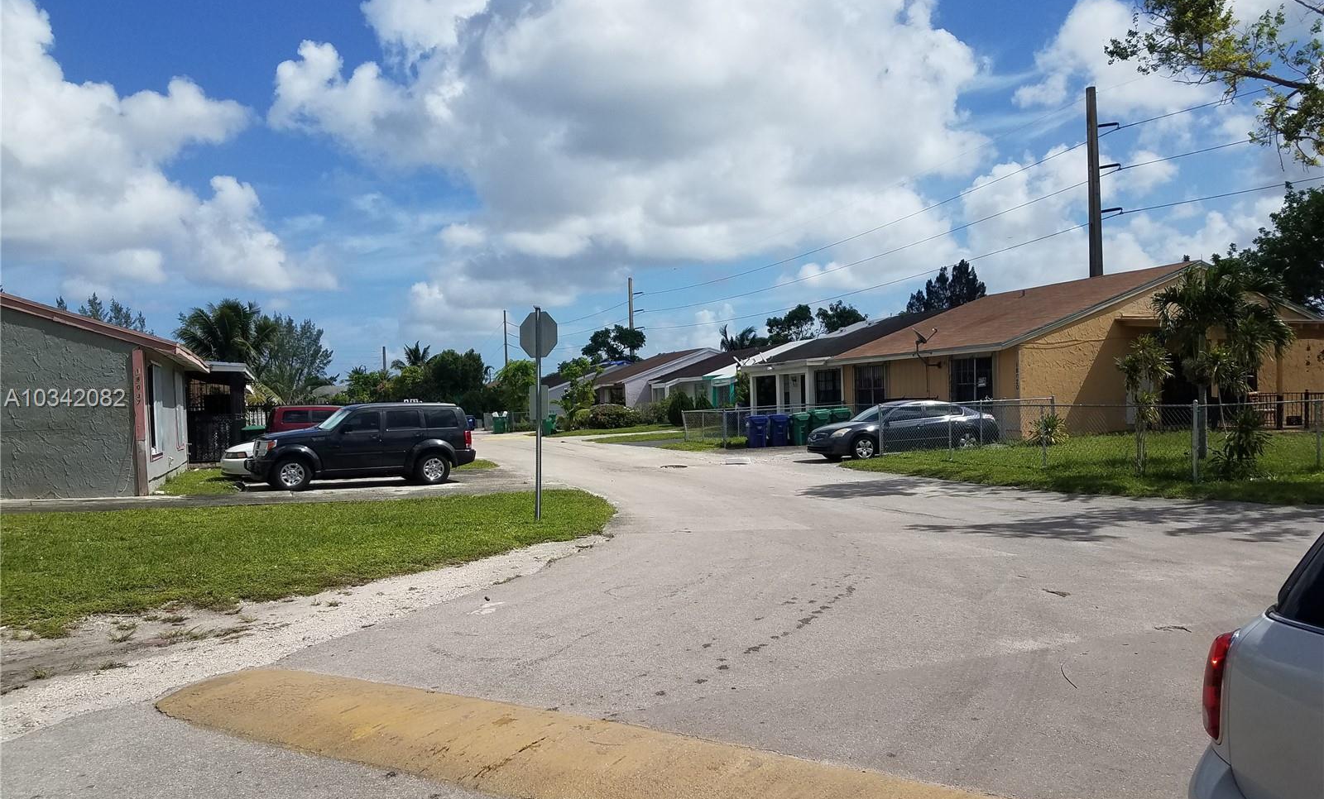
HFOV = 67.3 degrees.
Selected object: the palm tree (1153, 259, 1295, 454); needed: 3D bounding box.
[{"bbox_3d":[11.332,-0.836,19.991,2.800,3.970,2.800,-1,0,0],"label":"palm tree"}]

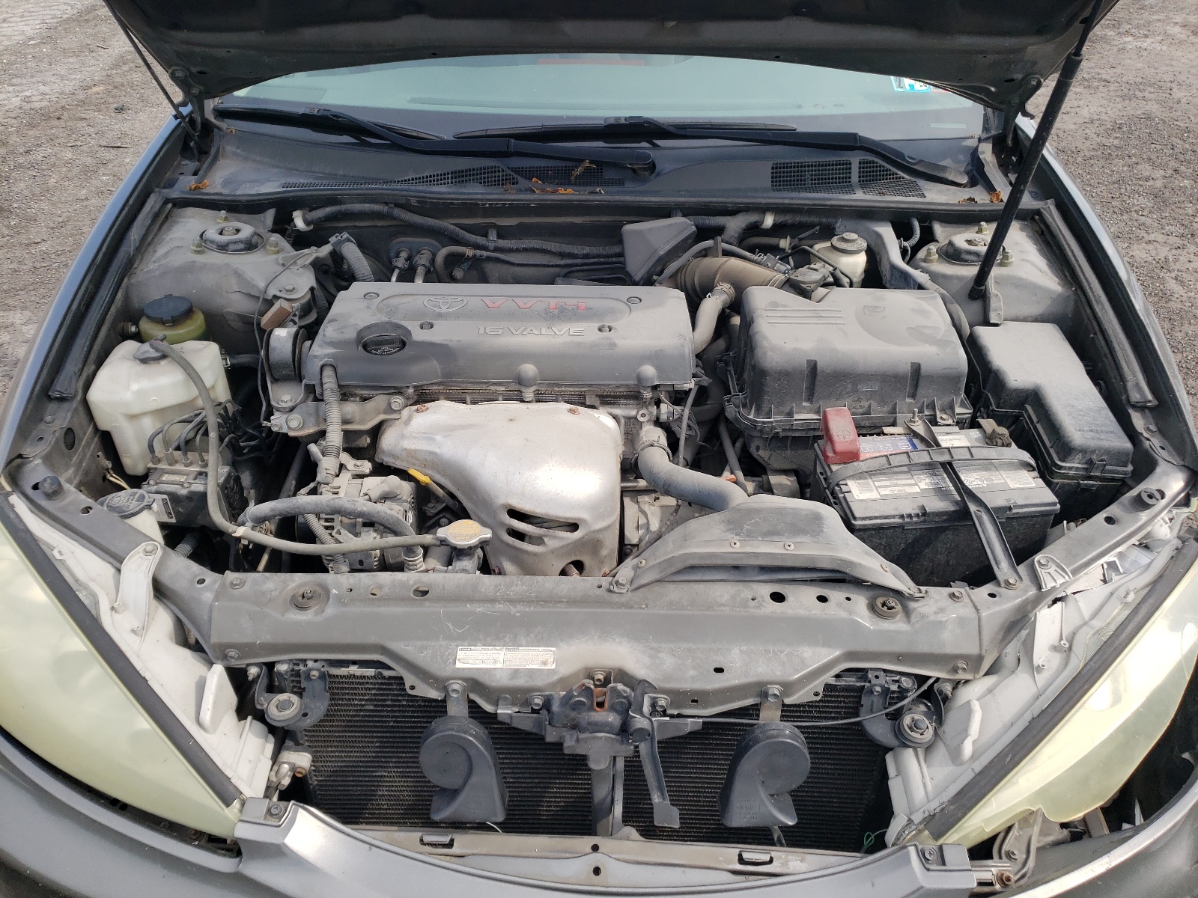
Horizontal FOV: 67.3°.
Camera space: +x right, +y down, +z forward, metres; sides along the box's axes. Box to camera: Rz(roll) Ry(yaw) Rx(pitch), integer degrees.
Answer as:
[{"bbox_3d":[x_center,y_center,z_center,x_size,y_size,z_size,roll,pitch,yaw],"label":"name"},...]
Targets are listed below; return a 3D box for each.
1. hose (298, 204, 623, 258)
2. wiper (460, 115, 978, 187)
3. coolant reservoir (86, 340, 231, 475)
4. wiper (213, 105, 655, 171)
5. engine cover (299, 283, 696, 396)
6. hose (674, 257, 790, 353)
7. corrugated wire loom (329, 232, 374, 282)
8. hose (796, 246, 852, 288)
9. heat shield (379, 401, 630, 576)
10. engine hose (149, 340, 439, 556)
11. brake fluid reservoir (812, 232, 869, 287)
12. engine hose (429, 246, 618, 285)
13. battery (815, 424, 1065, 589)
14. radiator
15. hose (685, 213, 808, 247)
[{"bbox_3d":[-0.223,-0.357,1.461,0.530,0.090,0.060,0,34,0],"label":"hose"},{"bbox_3d":[0.184,-0.496,1.510,0.840,0.080,0.100,3,34,3],"label":"wiper"},{"bbox_3d":[-0.594,-0.065,1.232,0.168,0.155,0.130,0,34,0],"label":"coolant reservoir"},{"bbox_3d":[-0.303,-0.546,1.564,0.800,0.075,0.090,8,35,11],"label":"wiper"},{"bbox_3d":[-0.129,-0.166,1.276,0.505,0.080,0.215,0,33,0],"label":"engine cover"},{"bbox_3d":[0.190,-0.219,1.311,0.175,0.115,0.120,0,34,0],"label":"hose"},{"bbox_3d":[-0.381,-0.294,1.396,0.058,0.075,0.055,0,33,0],"label":"corrugated wire loom"},{"bbox_3d":[0.350,-0.279,1.403,0.084,0.048,0.055,0,33,0],"label":"hose"},{"bbox_3d":[-0.124,0.059,1.197,0.305,0.210,0.150,0,33,0],"label":"heat shield"},{"bbox_3d":[-0.392,-0.009,1.141,0.420,0.150,0.290,0,33,0],"label":"engine hose"},{"bbox_3d":[0.392,-0.301,1.460,0.075,0.100,0.095,0,33,0],"label":"brake fluid reservoir"},{"bbox_3d":[-0.115,-0.295,1.454,0.300,0.065,0.060,0,34,0],"label":"engine hose"},{"bbox_3d":[0.439,0.117,1.238,0.262,0.225,0.172,-3,34,-2],"label":"battery"},{"bbox_3d":[-0.008,0.389,1.149,0.715,0.380,0.050,0,34,0],"label":"radiator"},{"bbox_3d":[0.251,-0.373,1.521,0.205,0.060,0.050,0,33,0],"label":"hose"}]

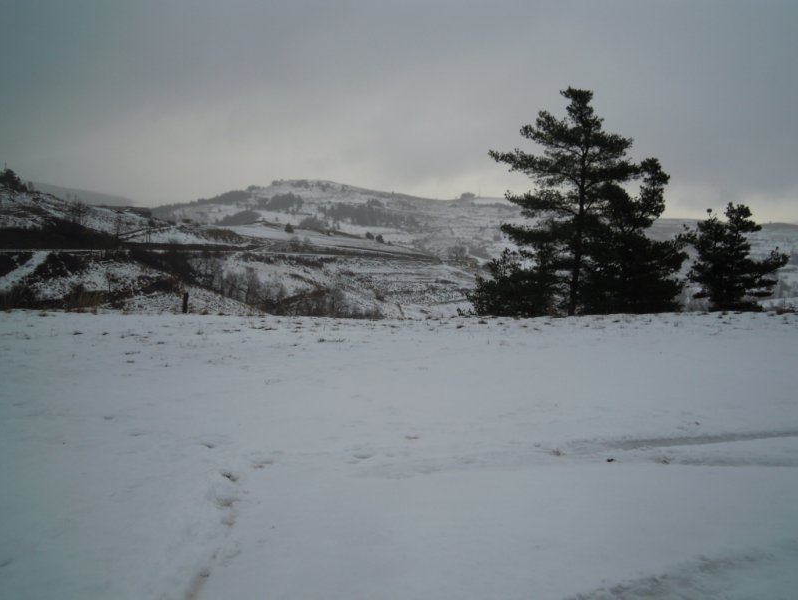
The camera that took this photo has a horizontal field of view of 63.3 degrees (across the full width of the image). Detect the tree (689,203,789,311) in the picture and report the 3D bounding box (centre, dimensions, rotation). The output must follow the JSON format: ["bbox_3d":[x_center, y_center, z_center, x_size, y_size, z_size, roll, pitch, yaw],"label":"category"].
[{"bbox_3d":[14.207,-1.773,27.000,4.100,4.600,3.800,0,3,0],"label":"tree"}]

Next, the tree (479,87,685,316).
[{"bbox_3d":[7.089,-3.805,25.000,7.700,8.800,6.800,0,3,0],"label":"tree"}]

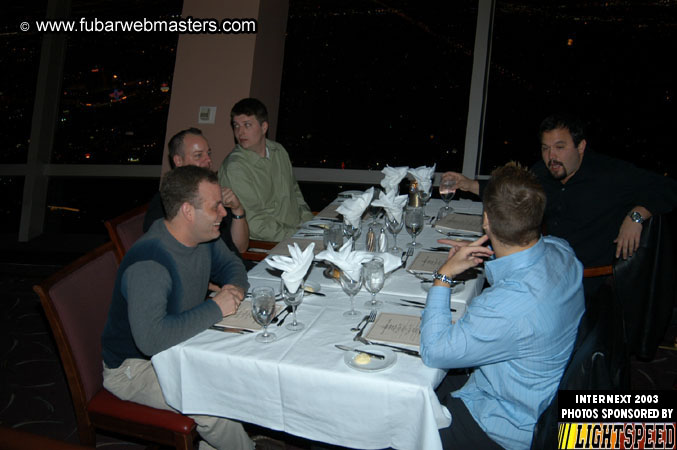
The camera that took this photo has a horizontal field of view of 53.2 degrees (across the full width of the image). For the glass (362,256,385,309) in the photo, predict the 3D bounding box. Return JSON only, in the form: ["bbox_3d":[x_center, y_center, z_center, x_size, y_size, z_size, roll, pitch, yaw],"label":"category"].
[{"bbox_3d":[0.125,0.205,2.393,0.079,0.170,0.079,-1,19,3],"label":"glass"}]

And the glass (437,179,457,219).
[{"bbox_3d":[0.548,-0.161,3.408,0.080,0.170,0.080,1,19,9],"label":"glass"}]

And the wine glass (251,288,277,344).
[{"bbox_3d":[-0.246,0.299,2.256,0.078,0.175,0.078,-1,17,0],"label":"wine glass"}]

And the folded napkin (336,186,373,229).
[{"bbox_3d":[0.074,-0.076,2.974,0.162,0.177,0.120,0,17,1],"label":"folded napkin"}]

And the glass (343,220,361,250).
[{"bbox_3d":[0.070,0.055,3.012,0.081,0.182,0.081,5,18,17],"label":"glass"}]

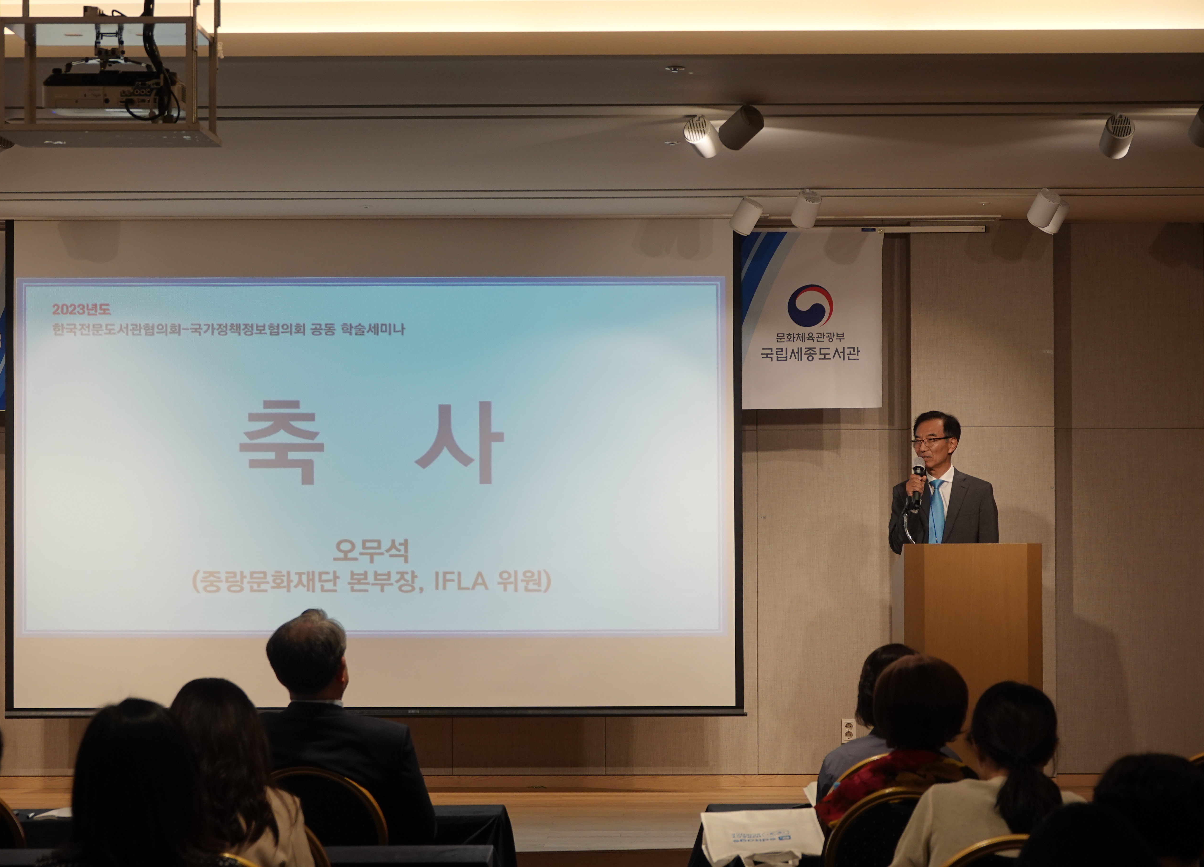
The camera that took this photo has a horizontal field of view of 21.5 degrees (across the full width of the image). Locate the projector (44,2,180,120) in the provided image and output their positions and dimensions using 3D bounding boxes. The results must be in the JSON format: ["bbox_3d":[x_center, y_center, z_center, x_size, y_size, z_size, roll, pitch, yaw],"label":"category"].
[{"bbox_3d":[-1.424,-1.080,9.250,0.400,0.320,0.330,0,-2,3],"label":"projector"}]

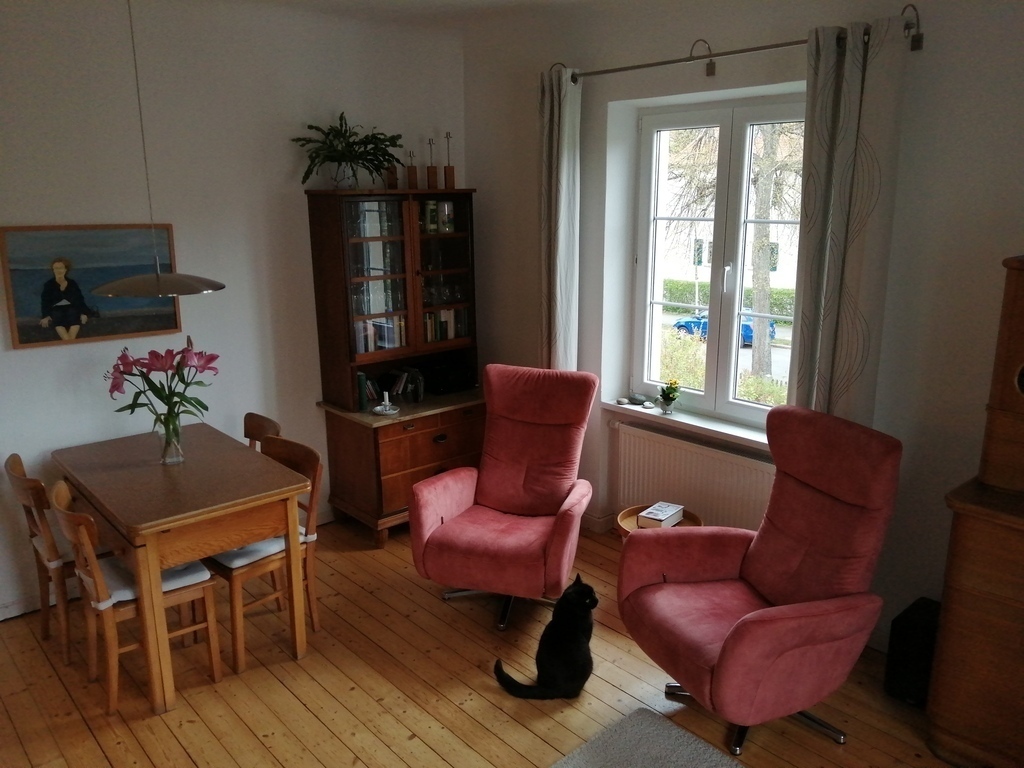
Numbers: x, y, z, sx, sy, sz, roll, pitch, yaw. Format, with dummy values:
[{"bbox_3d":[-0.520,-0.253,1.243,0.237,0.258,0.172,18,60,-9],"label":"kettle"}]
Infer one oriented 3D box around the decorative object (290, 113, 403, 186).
[{"bbox_3d":[-0.863,-1.236,4.108,0.539,0.402,0.454,-12,18,-41],"label":"decorative object"}]

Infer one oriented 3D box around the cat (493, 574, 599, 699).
[{"bbox_3d":[0.141,0.967,3.016,0.440,0.420,0.360,7,16,28],"label":"cat"}]

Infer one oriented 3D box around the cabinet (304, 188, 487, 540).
[{"bbox_3d":[-0.580,-0.124,4.365,0.900,1.900,0.600,-13,19,-41],"label":"cabinet"}]

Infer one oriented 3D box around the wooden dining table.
[{"bbox_3d":[-1.468,0.733,3.435,0.718,0.769,1.172,-12,18,-41],"label":"wooden dining table"}]

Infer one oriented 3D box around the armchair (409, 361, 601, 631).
[{"bbox_3d":[0.025,0.498,3.561,0.740,1.070,0.870,5,15,19],"label":"armchair"}]

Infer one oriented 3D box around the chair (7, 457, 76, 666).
[{"bbox_3d":[-1.834,0.721,3.335,0.459,0.837,0.425,-12,18,-41],"label":"chair"}]

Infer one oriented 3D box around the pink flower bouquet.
[{"bbox_3d":[-1.523,0.080,3.347,0.406,0.540,0.406,-12,18,-41],"label":"pink flower bouquet"}]

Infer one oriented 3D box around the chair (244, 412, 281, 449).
[{"bbox_3d":[-1.351,0.596,3.667,0.470,0.840,0.420,-13,19,-41],"label":"chair"}]

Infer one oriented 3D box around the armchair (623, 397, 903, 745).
[{"bbox_3d":[0.903,0.687,2.783,0.870,1.070,0.740,-7,16,-27],"label":"armchair"}]

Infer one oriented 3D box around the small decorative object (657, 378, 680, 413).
[{"bbox_3d":[0.848,0.061,4.161,0.106,0.182,0.110,0,13,0],"label":"small decorative object"}]

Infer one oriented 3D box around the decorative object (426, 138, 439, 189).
[{"bbox_3d":[-0.467,-1.294,4.545,0.047,0.294,0.047,0,13,0],"label":"decorative object"}]

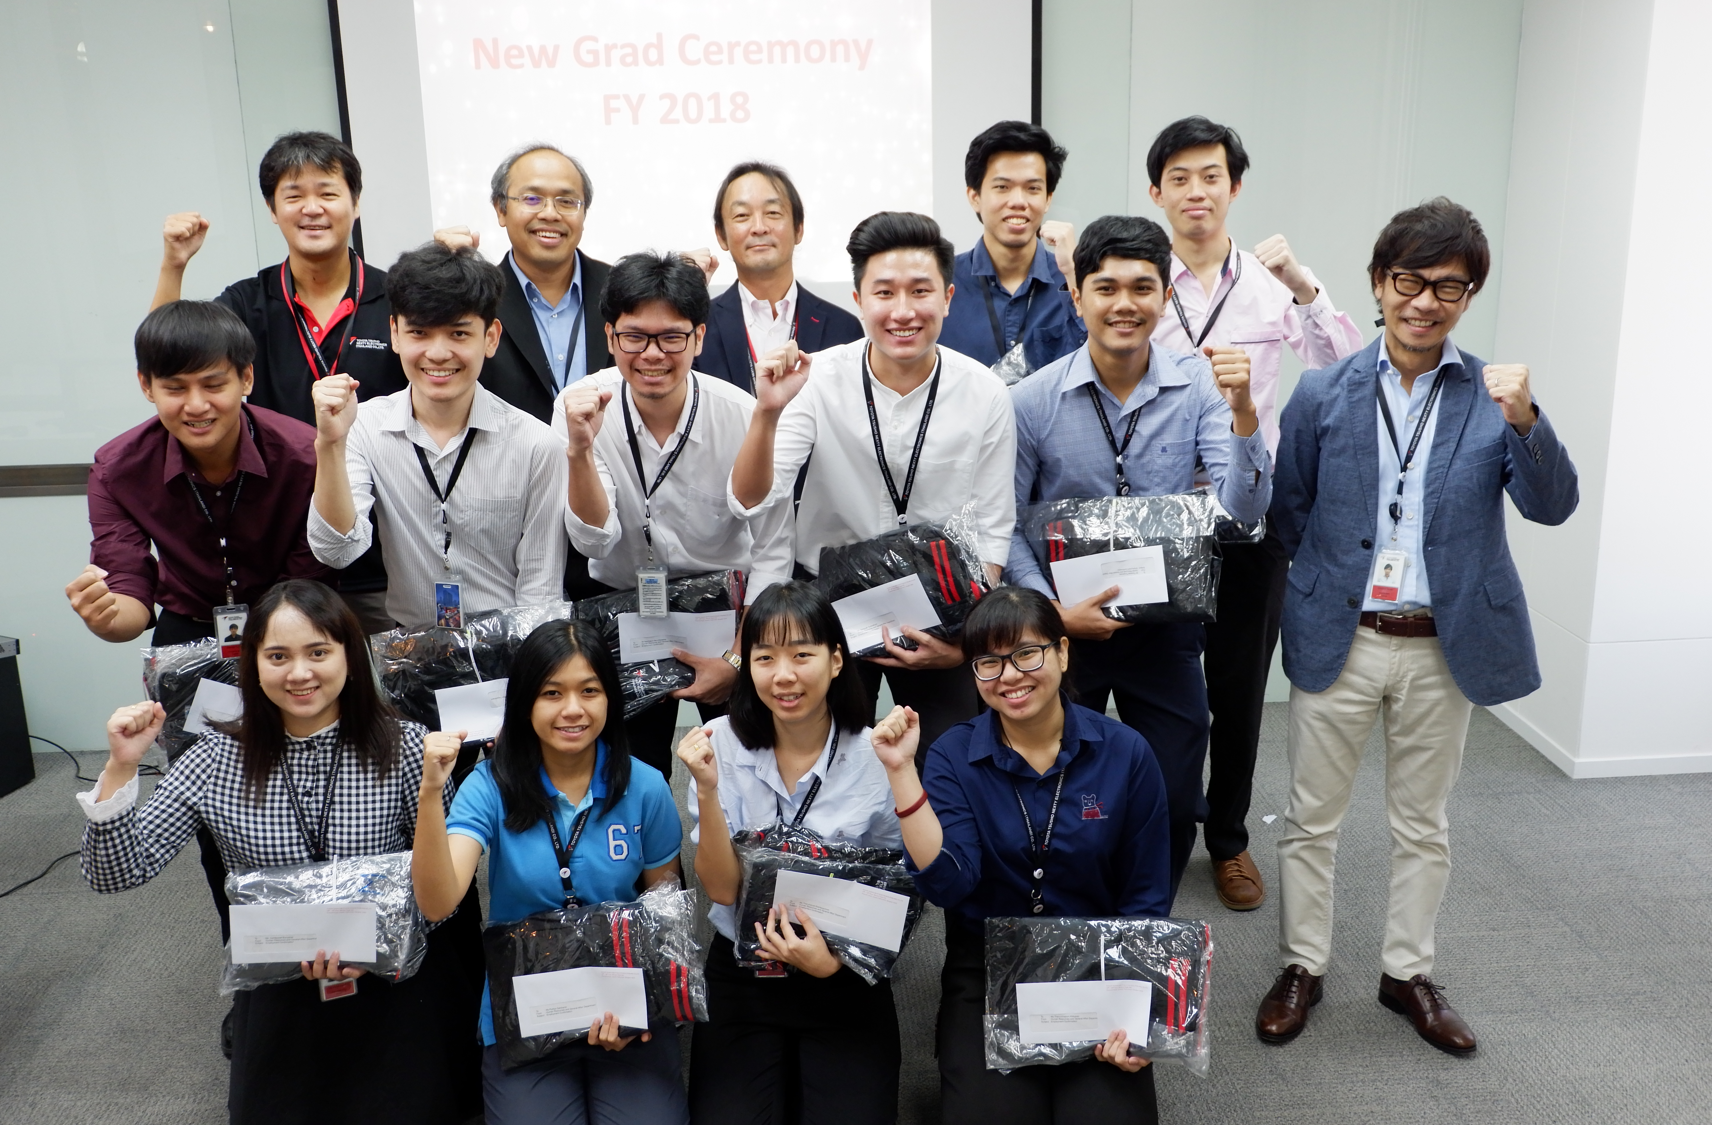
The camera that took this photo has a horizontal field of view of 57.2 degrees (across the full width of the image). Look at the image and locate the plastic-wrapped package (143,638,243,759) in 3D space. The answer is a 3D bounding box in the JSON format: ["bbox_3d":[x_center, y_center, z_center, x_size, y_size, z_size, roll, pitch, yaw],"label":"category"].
[{"bbox_3d":[-1.135,0.264,2.950,0.360,0.250,0.070,-12,7,-12],"label":"plastic-wrapped package"}]

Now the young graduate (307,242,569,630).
[{"bbox_3d":[-0.721,0.197,2.999,0.480,1.620,0.500,-4,15,-12],"label":"young graduate"}]

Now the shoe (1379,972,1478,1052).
[{"bbox_3d":[1.163,0.899,3.201,0.100,0.100,0.272,-7,15,-19],"label":"shoe"}]

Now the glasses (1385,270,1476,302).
[{"bbox_3d":[1.030,-0.499,2.813,0.143,0.047,0.143,12,25,16],"label":"glasses"}]

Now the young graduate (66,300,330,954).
[{"bbox_3d":[-1.250,0.228,3.213,0.570,1.500,0.550,-7,16,-21],"label":"young graduate"}]

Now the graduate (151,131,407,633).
[{"bbox_3d":[-1.191,-0.039,3.574,0.560,1.800,0.420,-5,15,-13],"label":"graduate"}]

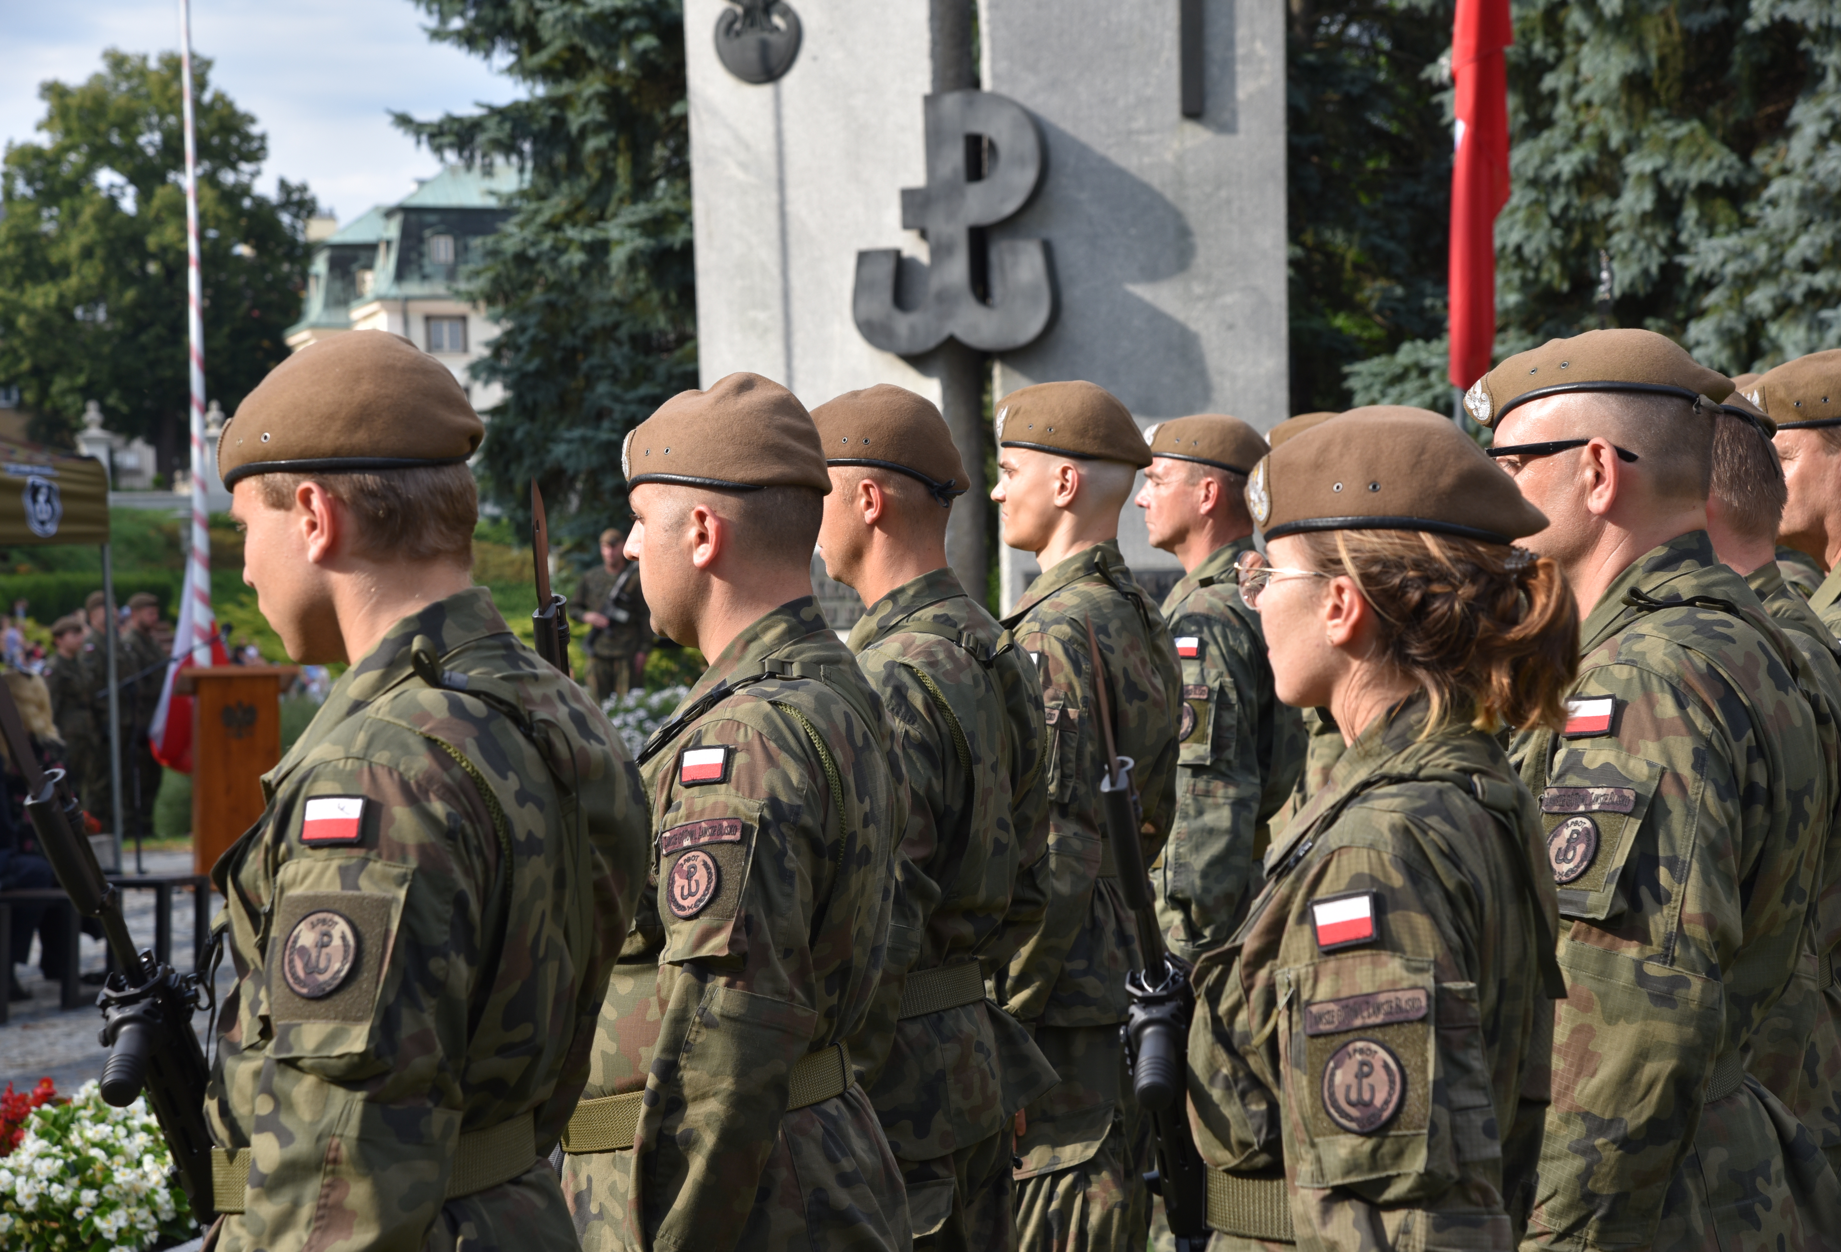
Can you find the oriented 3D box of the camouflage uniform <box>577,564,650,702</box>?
[{"bbox_3d":[-2.169,0.310,31.319,0.600,1.500,0.380,-1,1,5],"label":"camouflage uniform"}]

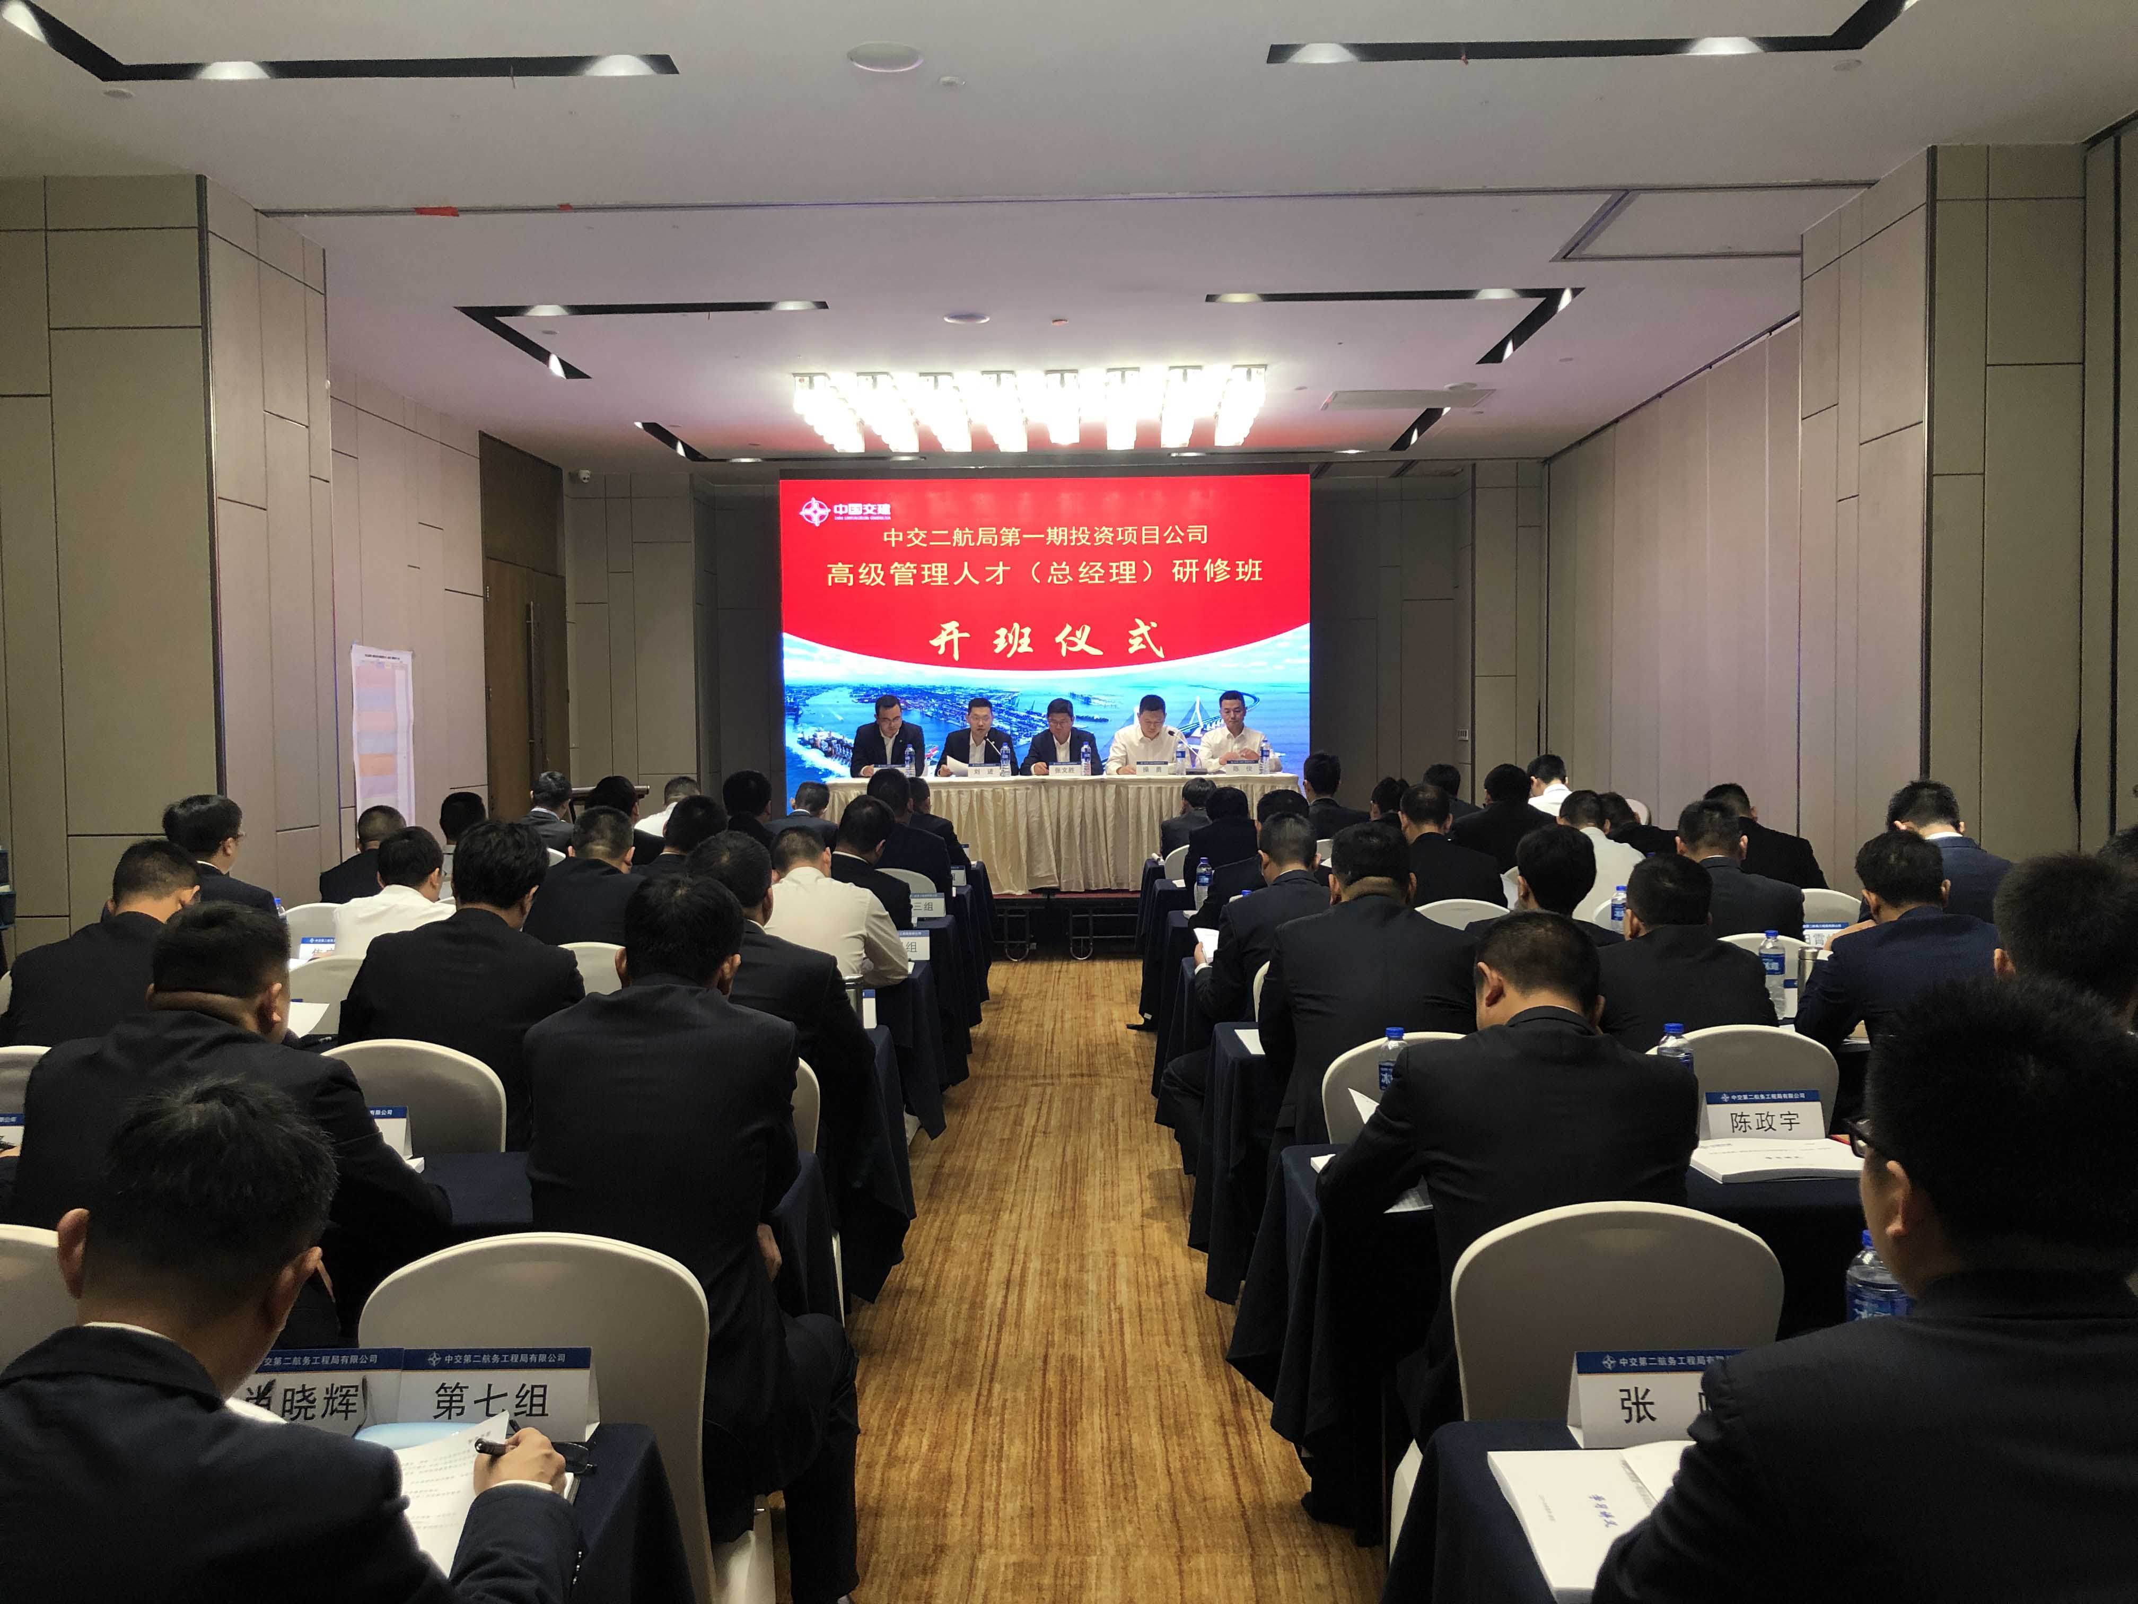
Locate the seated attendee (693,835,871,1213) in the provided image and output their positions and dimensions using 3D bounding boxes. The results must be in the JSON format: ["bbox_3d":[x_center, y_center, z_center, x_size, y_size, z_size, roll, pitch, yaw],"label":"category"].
[{"bbox_3d":[-0.719,0.715,3.990,0.560,1.300,0.800,0,3,0],"label":"seated attendee"}]

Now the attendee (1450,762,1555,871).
[{"bbox_3d":[1.818,0.505,7.200,0.520,1.300,0.740,-1,2,1],"label":"attendee"}]

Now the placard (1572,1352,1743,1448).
[{"bbox_3d":[0.628,0.615,1.803,0.200,0.089,0.060,-1,2,0],"label":"placard"}]

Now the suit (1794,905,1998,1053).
[{"bbox_3d":[1.927,0.546,3.948,0.540,0.700,0.500,0,3,0],"label":"suit"}]

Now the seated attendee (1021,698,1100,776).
[{"bbox_3d":[-0.058,-0.081,11.910,0.560,1.280,0.750,0,3,0],"label":"seated attendee"}]

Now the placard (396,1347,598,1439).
[{"bbox_3d":[-0.610,0.628,1.846,0.200,0.089,0.058,-1,2,1],"label":"placard"}]

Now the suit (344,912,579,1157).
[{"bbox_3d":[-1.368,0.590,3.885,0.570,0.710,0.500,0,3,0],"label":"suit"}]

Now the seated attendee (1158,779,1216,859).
[{"bbox_3d":[0.664,0.477,9.233,0.500,1.250,0.780,0,3,0],"label":"seated attendee"}]

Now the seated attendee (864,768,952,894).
[{"bbox_3d":[-0.710,0.508,7.665,0.520,1.330,0.750,0,3,6],"label":"seated attendee"}]

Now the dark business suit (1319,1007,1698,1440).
[{"bbox_3d":[0.639,0.608,2.520,0.510,0.640,0.520,-1,2,-4],"label":"dark business suit"}]

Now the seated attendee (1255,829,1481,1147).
[{"bbox_3d":[0.661,0.700,3.967,0.520,1.310,0.800,0,3,0],"label":"seated attendee"}]

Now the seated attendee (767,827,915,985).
[{"bbox_3d":[-0.715,0.669,4.950,0.540,1.230,0.750,-1,2,3],"label":"seated attendee"}]

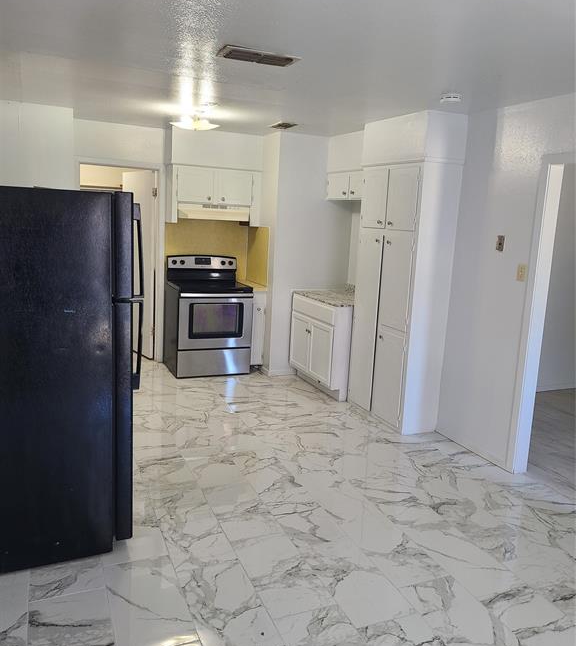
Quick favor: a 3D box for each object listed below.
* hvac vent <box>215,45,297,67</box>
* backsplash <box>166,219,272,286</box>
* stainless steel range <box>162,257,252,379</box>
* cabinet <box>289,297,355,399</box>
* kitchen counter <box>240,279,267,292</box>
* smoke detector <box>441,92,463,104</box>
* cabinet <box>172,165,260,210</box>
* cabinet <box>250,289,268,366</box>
[{"bbox_3d":[-0.151,-1.331,2.907,0.398,0.015,0.202,-2,12,-23],"label":"hvac vent"},{"bbox_3d":[-0.760,-0.719,6.041,0.935,0.615,0.635,-2,12,-23],"label":"backsplash"},{"bbox_3d":[-0.840,-0.083,6.052,0.757,1.185,0.685,-2,12,-23],"label":"stainless steel range"},{"bbox_3d":[0.514,0.199,5.716,0.615,0.880,0.935,-2,12,-23],"label":"cabinet"},{"bbox_3d":[-0.424,-0.408,6.246,0.177,0.044,0.650,-2,12,-23],"label":"kitchen counter"},{"bbox_3d":[1.004,-1.386,3.546,0.125,0.042,0.125,-2,12,-23],"label":"smoke detector"},{"bbox_3d":[-0.781,-1.400,6.016,0.938,0.380,0.405,-2,12,-23],"label":"cabinet"},{"bbox_3d":[-0.449,0.040,6.339,0.175,0.872,0.625,-2,12,-23],"label":"cabinet"}]

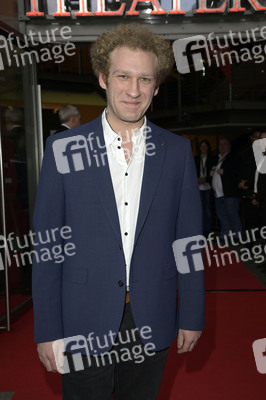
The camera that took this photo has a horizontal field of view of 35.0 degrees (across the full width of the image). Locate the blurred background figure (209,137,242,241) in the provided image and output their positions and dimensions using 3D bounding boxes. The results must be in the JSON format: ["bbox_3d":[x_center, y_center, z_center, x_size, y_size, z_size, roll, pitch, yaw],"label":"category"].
[{"bbox_3d":[1.600,-0.166,7.100,0.440,1.760,0.540,-6,8,-40],"label":"blurred background figure"}]

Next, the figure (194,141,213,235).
[{"bbox_3d":[1.280,-0.198,7.420,0.470,1.680,0.320,0,6,14],"label":"figure"}]

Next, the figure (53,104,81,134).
[{"bbox_3d":[-0.612,-0.037,4.143,0.330,1.750,0.520,-7,12,-37],"label":"figure"}]

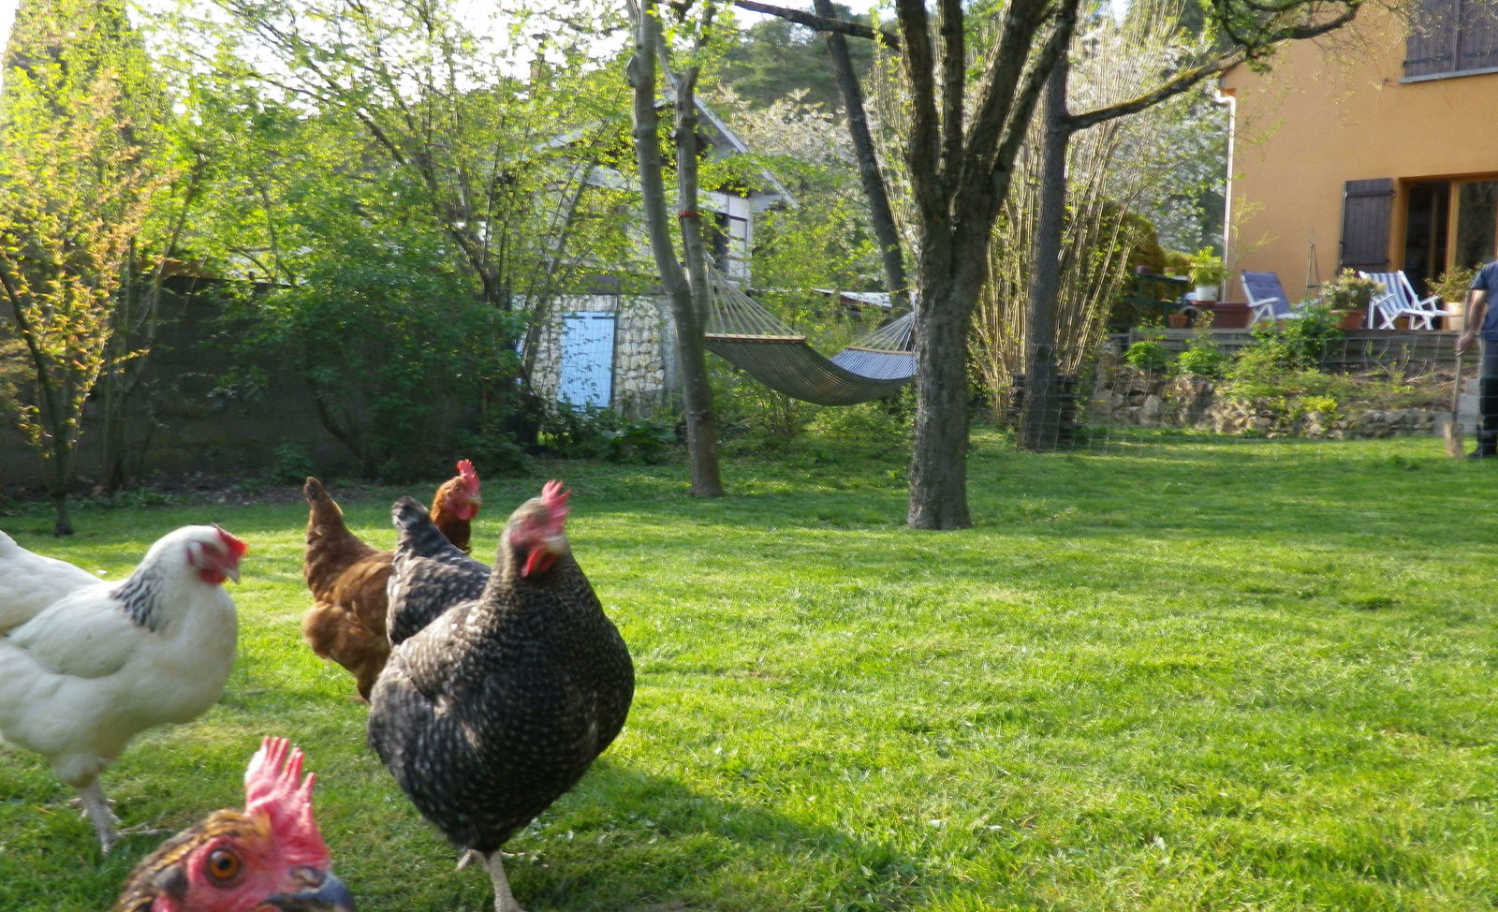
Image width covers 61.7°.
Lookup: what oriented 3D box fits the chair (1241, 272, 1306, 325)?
[{"bbox_3d":[6.752,-1.947,16.000,0.620,0.870,0.880,0,4,-21],"label":"chair"}]

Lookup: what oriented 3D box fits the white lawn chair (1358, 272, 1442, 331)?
[{"bbox_3d":[8.163,-1.911,15.700,0.620,0.870,0.880,0,4,-12],"label":"white lawn chair"}]

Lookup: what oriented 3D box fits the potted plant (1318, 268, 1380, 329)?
[{"bbox_3d":[7.026,-1.816,14.700,0.700,0.740,0.680,3,4,23],"label":"potted plant"}]

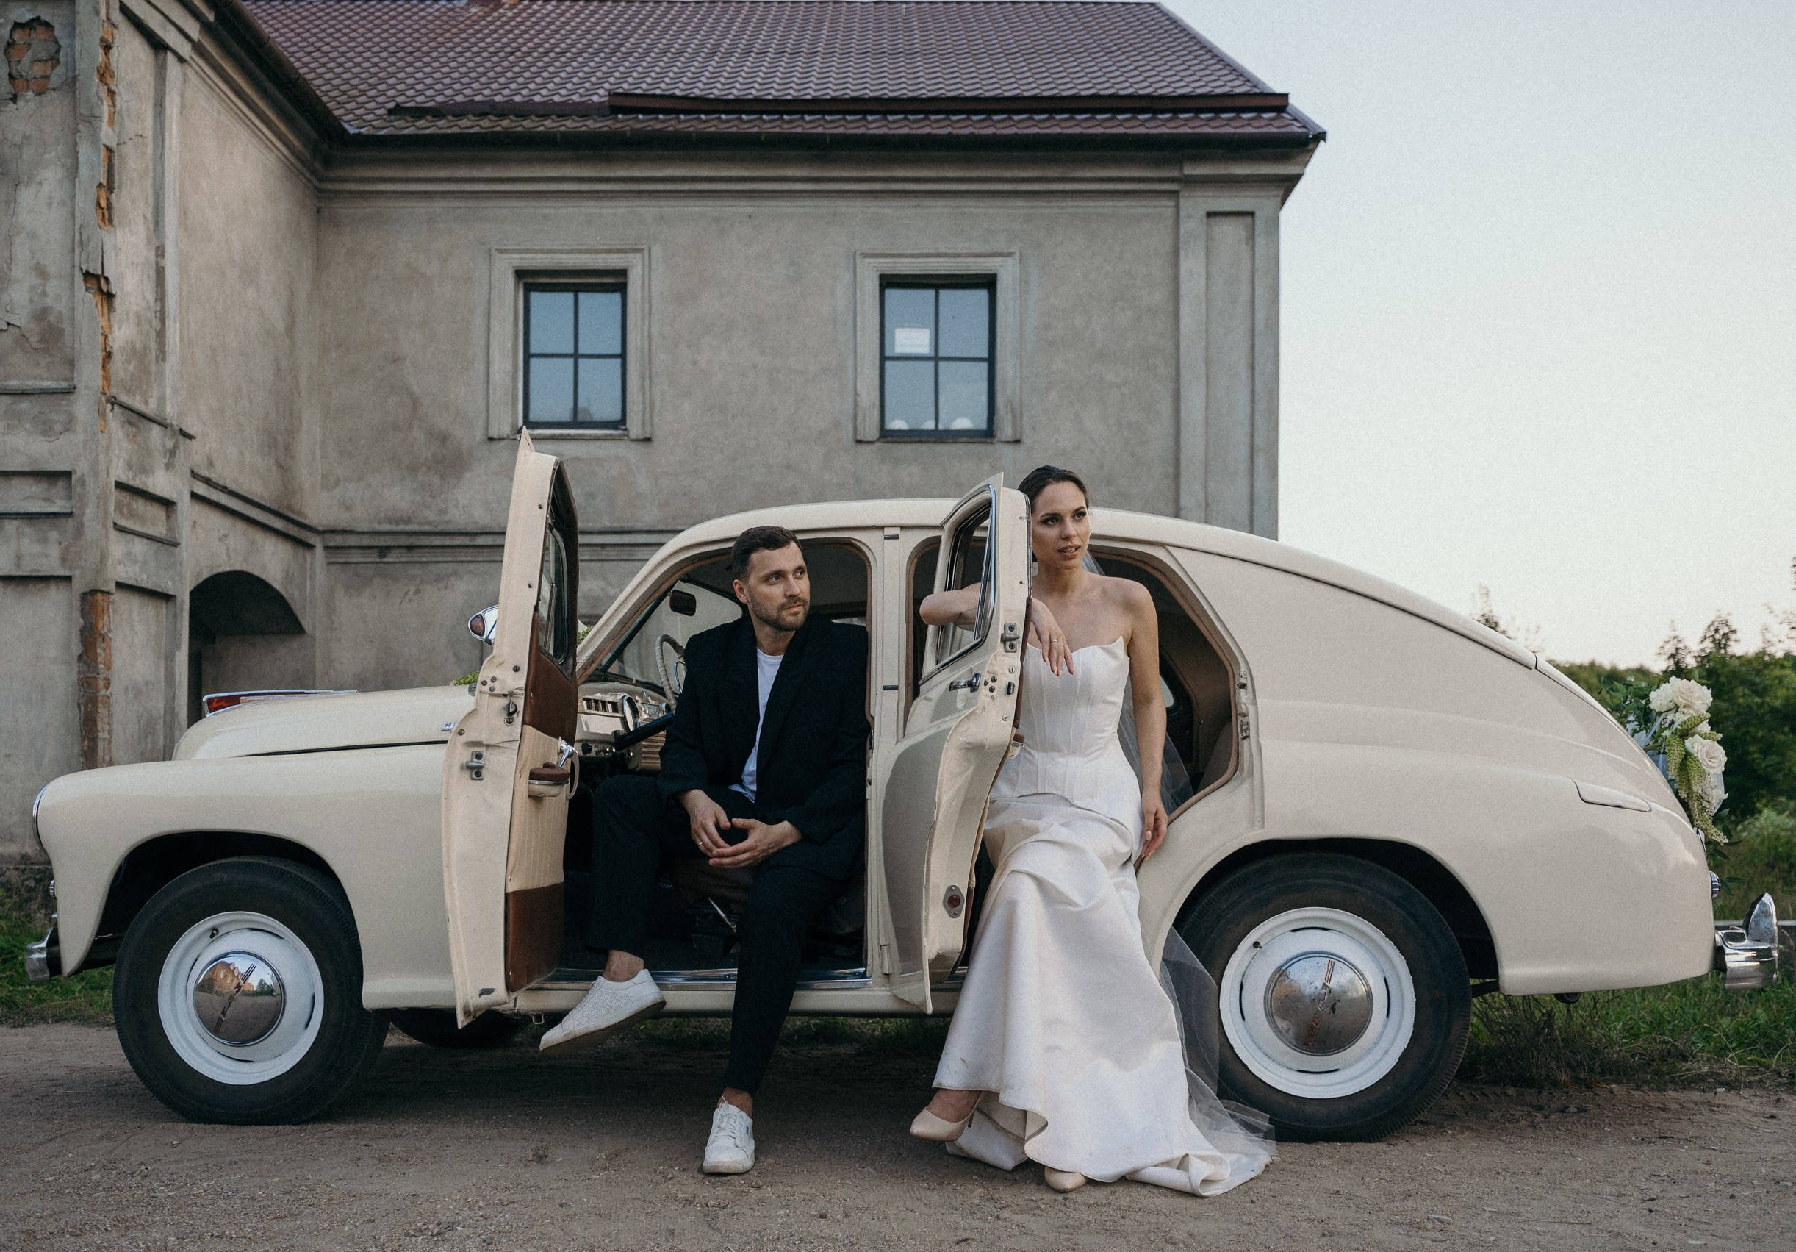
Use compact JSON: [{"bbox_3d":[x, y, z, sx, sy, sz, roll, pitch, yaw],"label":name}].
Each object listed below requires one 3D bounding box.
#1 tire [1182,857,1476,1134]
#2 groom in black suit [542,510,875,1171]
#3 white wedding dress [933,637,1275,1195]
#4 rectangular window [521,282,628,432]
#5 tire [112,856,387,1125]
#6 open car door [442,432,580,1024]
[{"bbox_3d":[1.005,0.878,3.525,0.695,0.685,0.180,0,-4,6],"label":"tire"},{"bbox_3d":[-0.430,0.485,3.500,0.760,1.460,0.820,0,-4,5],"label":"groom in black suit"},{"bbox_3d":[0.455,0.605,3.280,0.750,1.150,0.660,0,-4,3],"label":"white wedding dress"},{"bbox_3d":[-2.890,-2.420,13.050,0.950,1.360,0.150,0,-4,0],"label":"rectangular window"},{"bbox_3d":[-1.680,0.942,3.820,0.695,0.685,0.180,0,-4,6],"label":"tire"},{"bbox_3d":[-0.810,0.240,3.200,0.200,1.160,0.820,0,-4,-5],"label":"open car door"}]

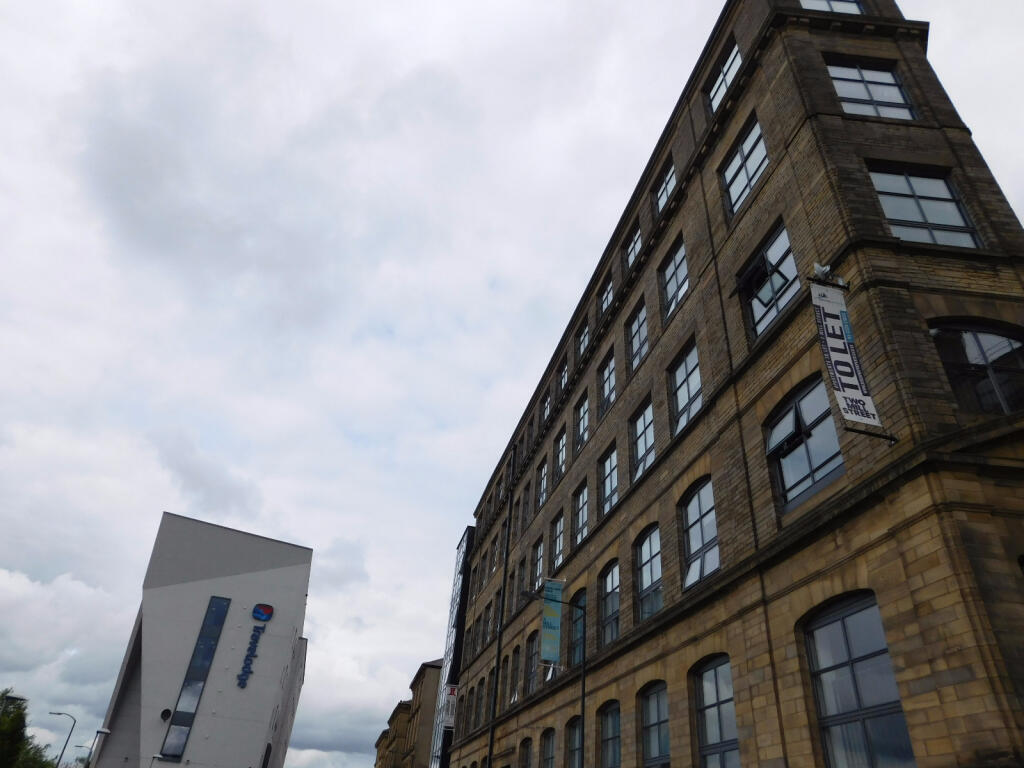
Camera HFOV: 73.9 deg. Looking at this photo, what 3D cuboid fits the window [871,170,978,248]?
[{"bbox_3d":[7.649,-3.311,12.810,1.750,2.065,0.180,6,-35,-1],"label":"window"}]

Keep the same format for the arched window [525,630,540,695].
[{"bbox_3d":[0.898,11.019,26.890,0.180,2.254,1.820,11,-35,-9],"label":"arched window"}]

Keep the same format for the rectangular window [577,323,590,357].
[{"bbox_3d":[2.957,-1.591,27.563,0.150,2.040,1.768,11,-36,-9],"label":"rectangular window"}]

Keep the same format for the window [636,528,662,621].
[{"bbox_3d":[3.536,4.793,17.322,0.200,2.006,1.680,11,-35,-9],"label":"window"}]

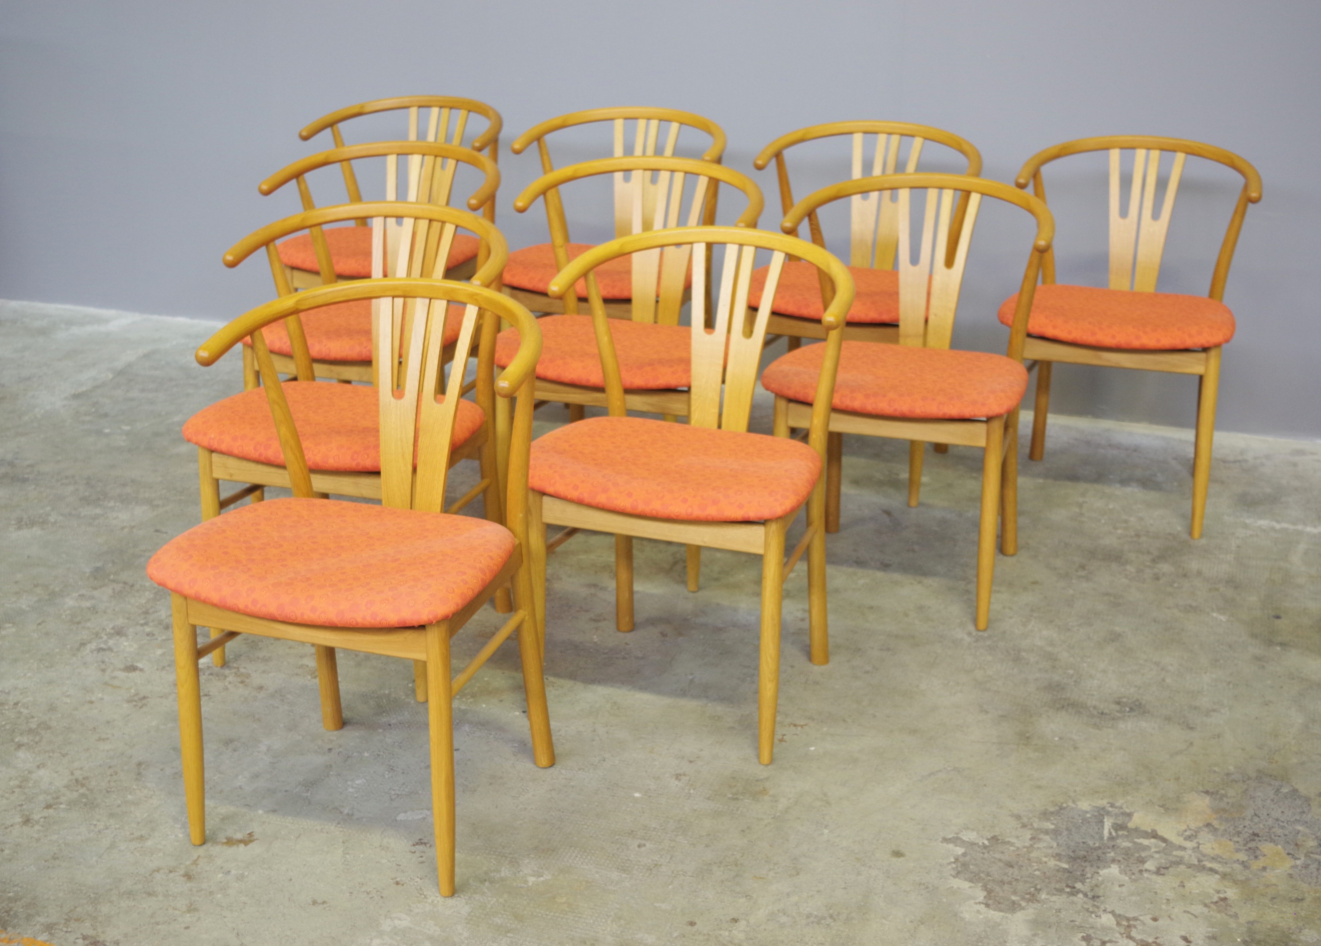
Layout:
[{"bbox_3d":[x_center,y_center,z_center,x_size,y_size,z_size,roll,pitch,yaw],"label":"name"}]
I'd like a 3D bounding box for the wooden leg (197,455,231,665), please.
[{"bbox_3d":[-0.796,0.149,3.236,0.034,0.419,0.034,7,21,18],"label":"wooden leg"}]

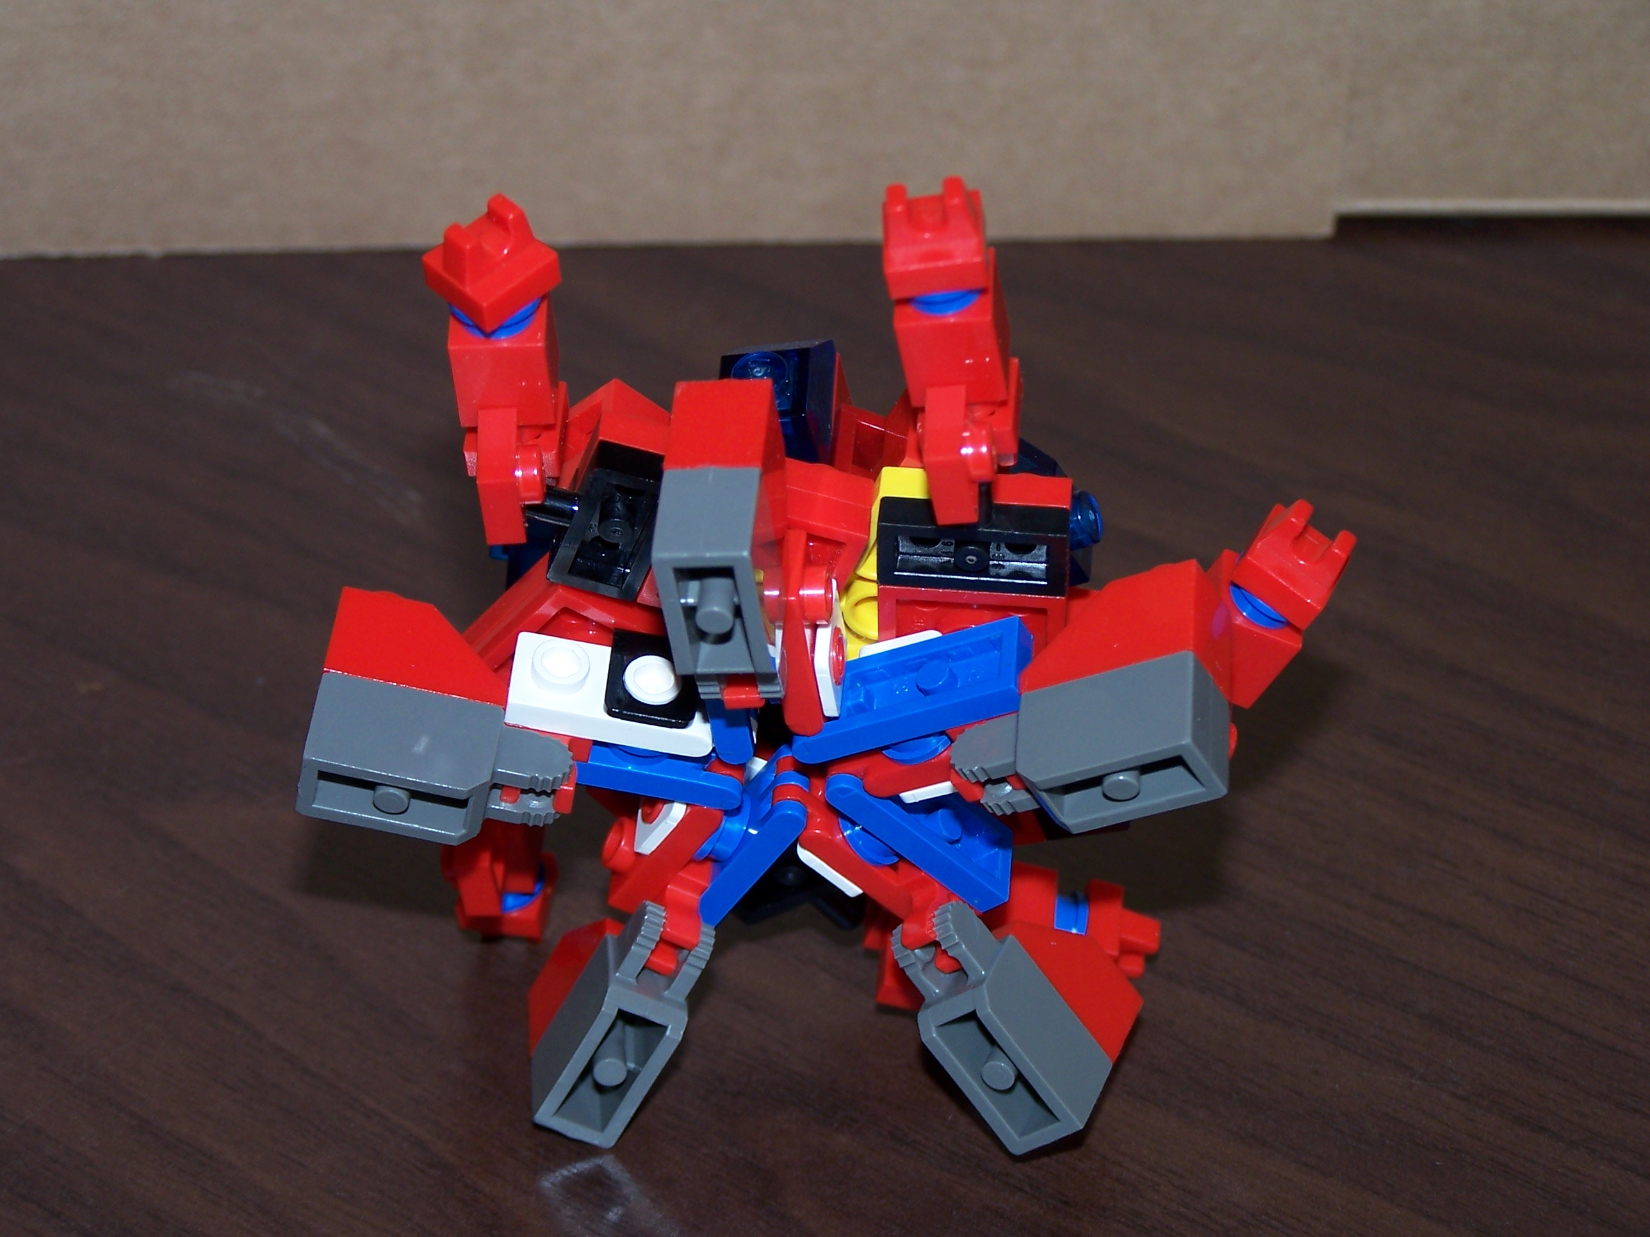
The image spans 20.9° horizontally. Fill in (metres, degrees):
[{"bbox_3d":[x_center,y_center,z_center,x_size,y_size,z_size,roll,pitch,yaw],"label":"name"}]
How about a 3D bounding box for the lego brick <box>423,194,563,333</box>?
[{"bbox_3d":[-0.027,-0.030,0.363,0.008,0.008,0.008,-38,57,-25],"label":"lego brick"}]

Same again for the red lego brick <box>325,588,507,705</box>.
[{"bbox_3d":[-0.035,0.005,0.392,0.016,0.008,0.010,12,50,-4],"label":"red lego brick"}]

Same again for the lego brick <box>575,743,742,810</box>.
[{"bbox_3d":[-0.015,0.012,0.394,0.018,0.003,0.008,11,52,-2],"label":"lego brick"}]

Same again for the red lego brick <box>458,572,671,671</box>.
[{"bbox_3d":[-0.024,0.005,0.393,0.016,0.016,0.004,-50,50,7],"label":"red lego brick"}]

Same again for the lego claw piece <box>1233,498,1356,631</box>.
[{"bbox_3d":[0.041,-0.006,0.388,0.008,0.008,0.008,35,45,-1],"label":"lego claw piece"}]

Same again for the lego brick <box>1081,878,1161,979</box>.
[{"bbox_3d":[0.029,0.030,0.433,0.007,0.008,0.008,18,9,-6],"label":"lego brick"}]

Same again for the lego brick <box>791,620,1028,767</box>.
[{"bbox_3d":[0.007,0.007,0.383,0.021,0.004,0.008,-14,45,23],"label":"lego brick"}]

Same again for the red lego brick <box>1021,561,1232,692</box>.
[{"bbox_3d":[0.026,0.003,0.382,0.016,0.008,0.010,-15,49,25],"label":"red lego brick"}]

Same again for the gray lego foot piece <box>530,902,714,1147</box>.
[{"bbox_3d":[-0.018,0.036,0.413,0.008,0.023,0.010,23,27,-18],"label":"gray lego foot piece"}]

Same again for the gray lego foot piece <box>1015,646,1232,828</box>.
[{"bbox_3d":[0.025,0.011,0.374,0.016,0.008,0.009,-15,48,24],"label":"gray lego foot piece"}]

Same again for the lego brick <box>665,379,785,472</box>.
[{"bbox_3d":[-0.008,-0.010,0.366,0.008,0.016,0.010,-1,49,8],"label":"lego brick"}]

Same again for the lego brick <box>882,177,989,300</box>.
[{"bbox_3d":[0.008,-0.031,0.351,0.008,0.008,0.008,-7,50,6],"label":"lego brick"}]

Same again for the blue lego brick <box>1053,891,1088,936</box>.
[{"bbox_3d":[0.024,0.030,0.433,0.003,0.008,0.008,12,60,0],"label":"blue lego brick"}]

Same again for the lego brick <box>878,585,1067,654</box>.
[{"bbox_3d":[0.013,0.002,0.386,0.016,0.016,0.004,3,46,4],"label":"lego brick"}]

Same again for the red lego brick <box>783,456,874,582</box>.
[{"bbox_3d":[-0.002,-0.007,0.384,0.008,0.013,0.006,14,51,-11],"label":"red lego brick"}]

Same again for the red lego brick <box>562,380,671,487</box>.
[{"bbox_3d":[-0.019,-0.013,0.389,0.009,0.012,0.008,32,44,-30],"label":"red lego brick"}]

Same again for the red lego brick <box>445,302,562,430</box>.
[{"bbox_3d":[-0.027,-0.022,0.372,0.008,0.010,0.008,-2,50,2],"label":"red lego brick"}]

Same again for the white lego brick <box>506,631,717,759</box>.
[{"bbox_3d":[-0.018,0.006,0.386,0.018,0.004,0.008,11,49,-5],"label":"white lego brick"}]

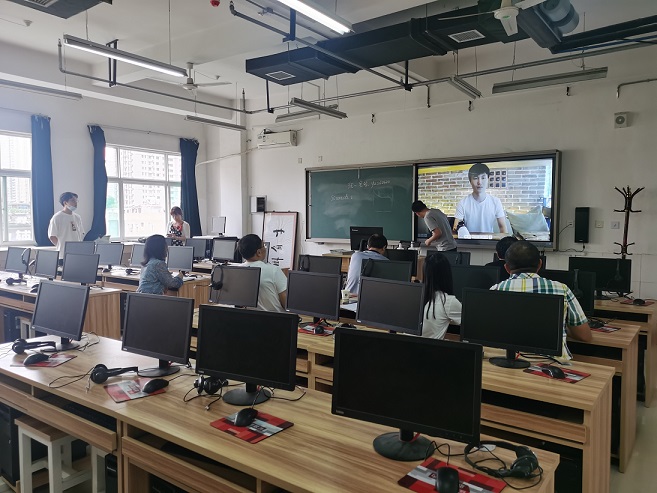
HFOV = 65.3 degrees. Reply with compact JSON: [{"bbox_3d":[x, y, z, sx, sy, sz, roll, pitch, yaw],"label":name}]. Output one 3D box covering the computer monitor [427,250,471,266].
[{"bbox_3d":[1.202,0.235,5.172,0.483,0.360,0.190,3,5,39],"label":"computer monitor"}]

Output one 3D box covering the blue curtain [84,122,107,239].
[{"bbox_3d":[-3.893,-1.042,8.620,0.140,1.960,0.360,2,4,37],"label":"blue curtain"}]

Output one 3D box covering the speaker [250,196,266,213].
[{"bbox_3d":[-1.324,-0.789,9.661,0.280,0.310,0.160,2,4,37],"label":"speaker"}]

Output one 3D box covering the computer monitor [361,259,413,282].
[{"bbox_3d":[0.491,0.293,4.312,0.477,0.352,0.190,2,4,35],"label":"computer monitor"}]

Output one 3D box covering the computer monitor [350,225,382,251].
[{"bbox_3d":[0.492,-0.067,6.537,0.485,0.365,0.190,2,4,36],"label":"computer monitor"}]

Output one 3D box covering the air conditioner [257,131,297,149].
[{"bbox_3d":[-0.926,-1.919,9.282,0.800,0.275,0.200,2,4,37],"label":"air conditioner"}]

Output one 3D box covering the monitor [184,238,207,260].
[{"bbox_3d":[-2.166,0.087,8.402,0.500,0.365,0.200,2,4,35],"label":"monitor"}]

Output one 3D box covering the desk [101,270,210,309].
[{"bbox_3d":[-2.171,0.746,6.691,1.540,0.750,0.620,2,4,36],"label":"desk"}]

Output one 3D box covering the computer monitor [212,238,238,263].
[{"bbox_3d":[-1.570,0.105,7.791,0.477,0.352,0.190,2,4,35],"label":"computer monitor"}]

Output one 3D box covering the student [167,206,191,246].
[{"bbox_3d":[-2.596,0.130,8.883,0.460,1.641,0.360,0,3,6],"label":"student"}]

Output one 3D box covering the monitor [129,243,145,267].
[{"bbox_3d":[-2.397,0.159,6.623,0.483,0.360,0.190,2,4,27],"label":"monitor"}]

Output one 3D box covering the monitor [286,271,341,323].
[{"bbox_3d":[-0.098,0.349,3.420,0.483,0.360,0.190,3,5,42],"label":"monitor"}]

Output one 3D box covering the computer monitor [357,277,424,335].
[{"bbox_3d":[0.359,0.367,2.970,0.195,0.345,0.475,-3,4,-44],"label":"computer monitor"}]

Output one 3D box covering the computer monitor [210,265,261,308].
[{"bbox_3d":[-0.732,0.339,3.985,0.500,0.365,0.200,2,4,34],"label":"computer monitor"}]

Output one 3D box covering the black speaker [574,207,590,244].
[{"bbox_3d":[3.152,-0.264,6.331,0.155,0.435,0.160,2,4,37],"label":"black speaker"}]

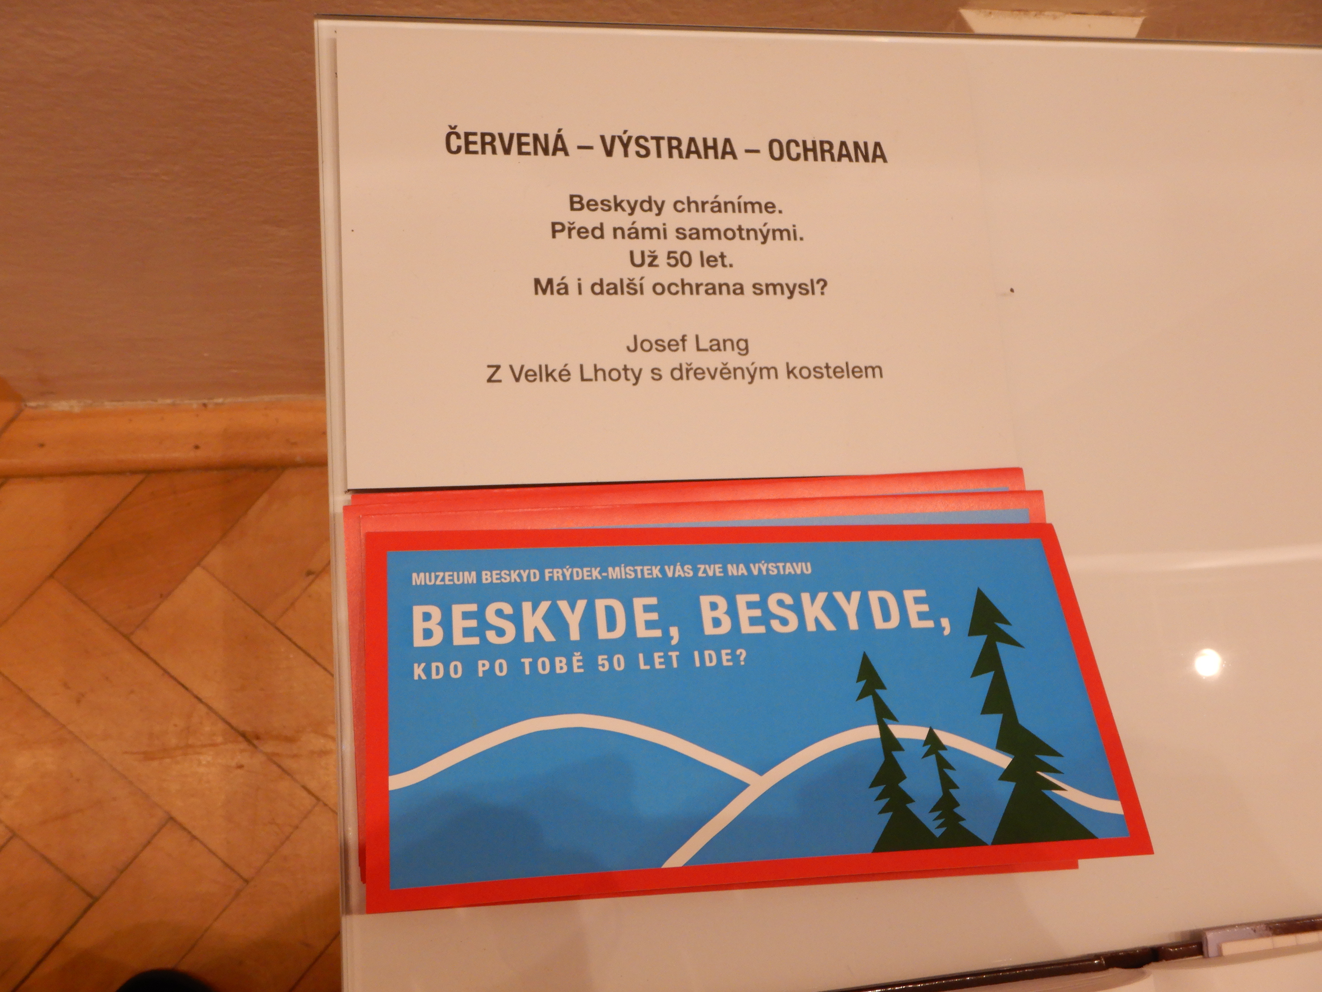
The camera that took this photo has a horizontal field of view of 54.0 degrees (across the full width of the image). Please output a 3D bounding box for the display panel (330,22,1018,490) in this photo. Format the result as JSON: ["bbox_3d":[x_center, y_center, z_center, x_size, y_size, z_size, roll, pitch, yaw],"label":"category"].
[{"bbox_3d":[0.006,-0.077,0.416,0.210,0.005,0.149,-2,79,-11],"label":"display panel"}]

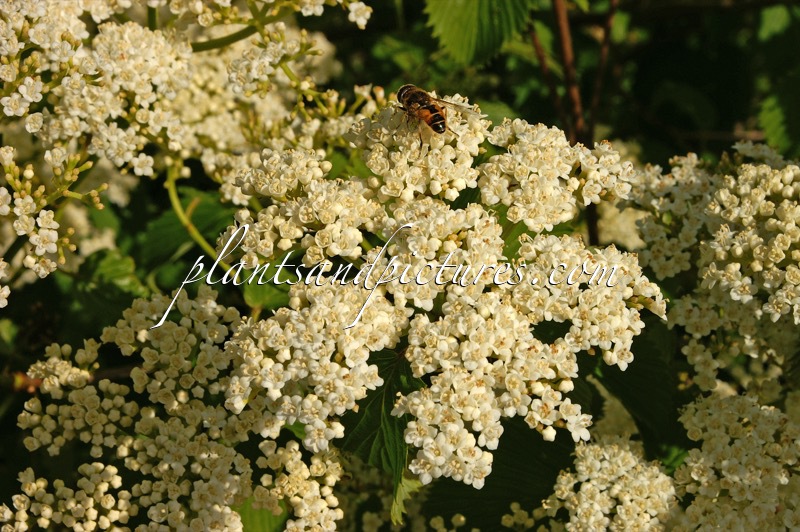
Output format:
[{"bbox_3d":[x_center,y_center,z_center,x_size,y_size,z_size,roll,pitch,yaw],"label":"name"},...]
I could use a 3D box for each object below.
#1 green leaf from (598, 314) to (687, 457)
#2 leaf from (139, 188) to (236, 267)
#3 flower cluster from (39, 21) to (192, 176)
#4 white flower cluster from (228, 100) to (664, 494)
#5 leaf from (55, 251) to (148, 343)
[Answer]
[{"bbox_3d":[0.059,0.029,0.490,0.024,0.036,0.011,0,15,0],"label":"green leaf"},{"bbox_3d":[-0.053,-0.010,0.500,0.026,0.016,0.017,0,23,0],"label":"leaf"},{"bbox_3d":[-0.066,-0.039,0.460,0.036,0.029,0.028,0,25,0],"label":"flower cluster"},{"bbox_3d":[0.010,0.005,0.450,0.097,0.075,0.055,0,23,0],"label":"white flower cluster"},{"bbox_3d":[-0.076,0.007,0.510,0.025,0.024,0.012,0,15,0],"label":"leaf"}]

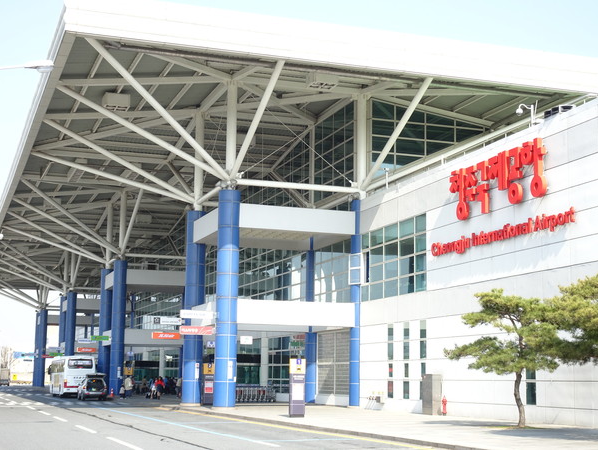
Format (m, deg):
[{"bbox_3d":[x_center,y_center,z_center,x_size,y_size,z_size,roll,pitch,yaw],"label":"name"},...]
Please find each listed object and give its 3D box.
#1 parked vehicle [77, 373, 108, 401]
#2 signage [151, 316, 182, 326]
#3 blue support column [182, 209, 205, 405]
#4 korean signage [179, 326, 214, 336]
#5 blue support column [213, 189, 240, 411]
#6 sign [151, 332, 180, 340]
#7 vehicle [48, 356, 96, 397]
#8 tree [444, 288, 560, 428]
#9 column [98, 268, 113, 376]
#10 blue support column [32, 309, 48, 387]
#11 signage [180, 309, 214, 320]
[{"bbox_3d":[-15.883,12.560,77.414,1.800,1.820,4.500,4,-9,-17],"label":"parked vehicle"},{"bbox_3d":[-7.908,5.814,60.571,1.740,0.430,0.150,4,-9,-19],"label":"signage"},{"bbox_3d":[-6.383,5.027,61.224,1.140,11.700,1.140,4,-9,-19],"label":"blue support column"},{"bbox_3d":[-5.450,5.642,53.538,1.780,0.430,0.150,4,-9,-19],"label":"korean signage"},{"bbox_3d":[-3.904,3.996,54.392,1.140,11.700,1.140,4,-9,-19],"label":"blue support column"},{"bbox_3d":[-7.930,6.683,60.432,1.760,0.420,0.150,4,-9,-19],"label":"sign"},{"bbox_3d":[-19.665,13.222,87.121,2.490,3.400,11.700,4,-9,-19],"label":"vehicle"},{"bbox_3d":[7.325,4.755,36.368,4.150,4.950,4.000,-1,-9,11],"label":"tree"},{"bbox_3d":[-18.203,10.091,94.742,1.140,11.700,1.140,4,-9,-19],"label":"column"},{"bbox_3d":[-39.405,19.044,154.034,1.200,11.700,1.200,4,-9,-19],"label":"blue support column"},{"bbox_3d":[-5.438,4.807,53.668,1.800,0.410,0.150,4,-9,-19],"label":"signage"}]

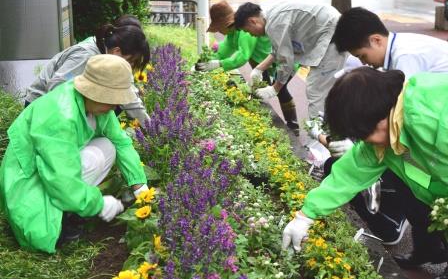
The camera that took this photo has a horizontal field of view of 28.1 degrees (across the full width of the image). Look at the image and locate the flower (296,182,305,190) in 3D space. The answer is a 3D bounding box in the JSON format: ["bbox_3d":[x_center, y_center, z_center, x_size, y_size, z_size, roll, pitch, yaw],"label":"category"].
[{"bbox_3d":[0.354,0.218,4.150,0.037,0.032,0.035,0,12,0],"label":"flower"}]

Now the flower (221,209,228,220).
[{"bbox_3d":[0.002,0.297,3.550,0.034,0.046,0.034,0,12,0],"label":"flower"}]

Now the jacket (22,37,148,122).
[{"bbox_3d":[-0.733,-0.308,4.850,0.620,0.480,0.480,3,12,14],"label":"jacket"}]

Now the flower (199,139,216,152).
[{"bbox_3d":[-0.086,0.032,4.750,0.085,0.070,0.075,0,12,0],"label":"flower"}]

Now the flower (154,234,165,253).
[{"bbox_3d":[-0.241,0.389,3.350,0.035,0.062,0.056,-7,14,-29],"label":"flower"}]

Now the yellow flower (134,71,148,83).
[{"bbox_3d":[-0.465,-0.355,5.050,0.077,0.066,0.035,-1,12,-3],"label":"yellow flower"}]

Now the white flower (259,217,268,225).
[{"bbox_3d":[0.161,0.330,3.650,0.037,0.032,0.036,0,12,0],"label":"white flower"}]

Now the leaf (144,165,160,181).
[{"bbox_3d":[-0.340,0.155,4.200,0.085,0.060,0.080,-4,13,-17],"label":"leaf"}]

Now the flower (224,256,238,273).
[{"bbox_3d":[0.026,0.432,3.100,0.048,0.052,0.048,0,12,0],"label":"flower"}]

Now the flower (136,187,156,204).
[{"bbox_3d":[-0.342,0.247,3.950,0.088,0.075,0.060,1,12,6],"label":"flower"}]

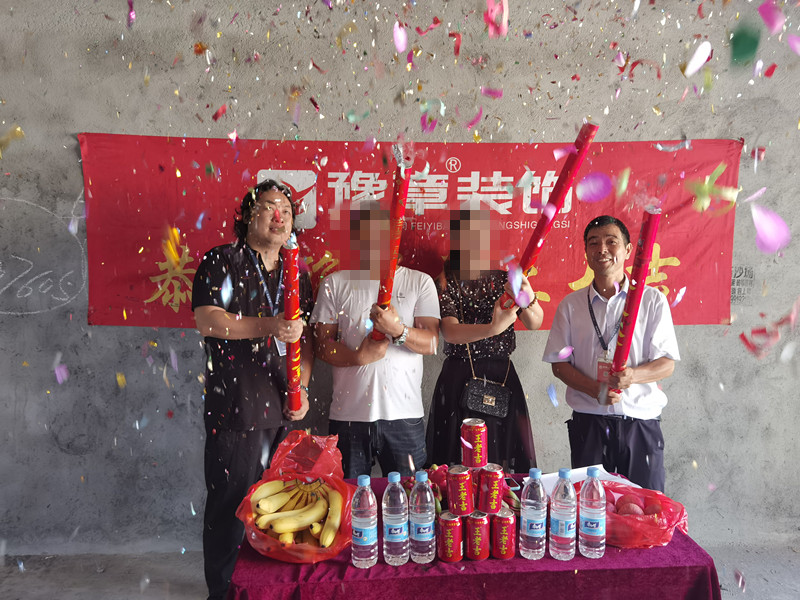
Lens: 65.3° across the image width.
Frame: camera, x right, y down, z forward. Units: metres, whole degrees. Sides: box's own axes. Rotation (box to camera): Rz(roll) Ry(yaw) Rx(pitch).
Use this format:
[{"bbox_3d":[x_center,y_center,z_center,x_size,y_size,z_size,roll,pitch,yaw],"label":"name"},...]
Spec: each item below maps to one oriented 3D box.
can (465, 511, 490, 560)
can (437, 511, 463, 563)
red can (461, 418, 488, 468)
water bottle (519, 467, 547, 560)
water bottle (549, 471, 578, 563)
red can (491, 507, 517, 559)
[{"bbox_3d":[0.209,0.625,1.663,0.066,0.117,0.066,-1,7,0],"label":"can"},{"bbox_3d":[0.135,0.627,1.657,0.066,0.117,0.066,-1,7,0],"label":"can"},{"bbox_3d":[0.185,0.355,1.541,0.066,0.117,0.066,0,6,0],"label":"red can"},{"bbox_3d":[0.338,0.540,1.581,0.065,0.226,0.065,0,6,0],"label":"water bottle"},{"bbox_3d":[0.430,0.564,1.645,0.065,0.237,0.065,-1,7,0],"label":"water bottle"},{"bbox_3d":[0.279,0.624,1.664,0.066,0.117,0.066,-1,7,0],"label":"red can"}]

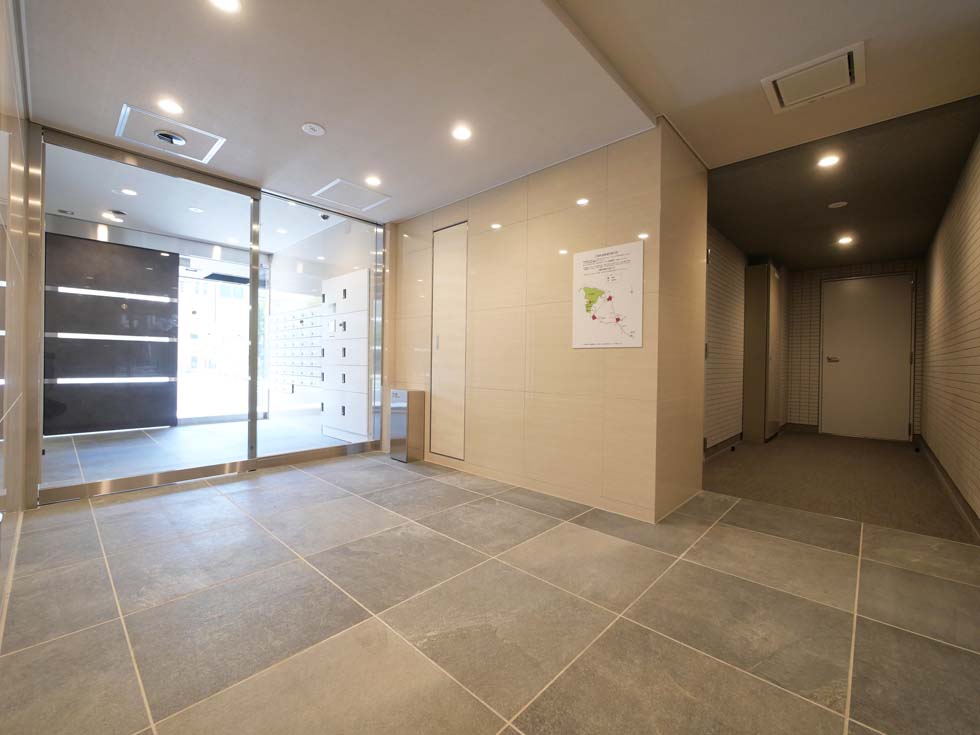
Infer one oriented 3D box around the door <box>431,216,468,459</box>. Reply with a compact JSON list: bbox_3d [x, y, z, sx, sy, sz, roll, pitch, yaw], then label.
[{"bbox_3d":[-0.339,-0.215,3.333,0.439,1.922,0.040,1,0,43],"label":"door"}]

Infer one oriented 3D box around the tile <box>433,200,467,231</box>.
[{"bbox_3d":[-0.329,-1.268,3.323,0.439,0.183,0.020,1,0,43],"label":"tile"}]

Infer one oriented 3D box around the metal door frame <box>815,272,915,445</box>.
[{"bbox_3d":[4.824,-0.135,5.116,0.860,2.060,0.060,1,0,43],"label":"metal door frame"}]

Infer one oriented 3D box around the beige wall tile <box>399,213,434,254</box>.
[{"bbox_3d":[-0.689,-1.210,3.658,0.543,0.311,0.020,1,0,43],"label":"beige wall tile"}]

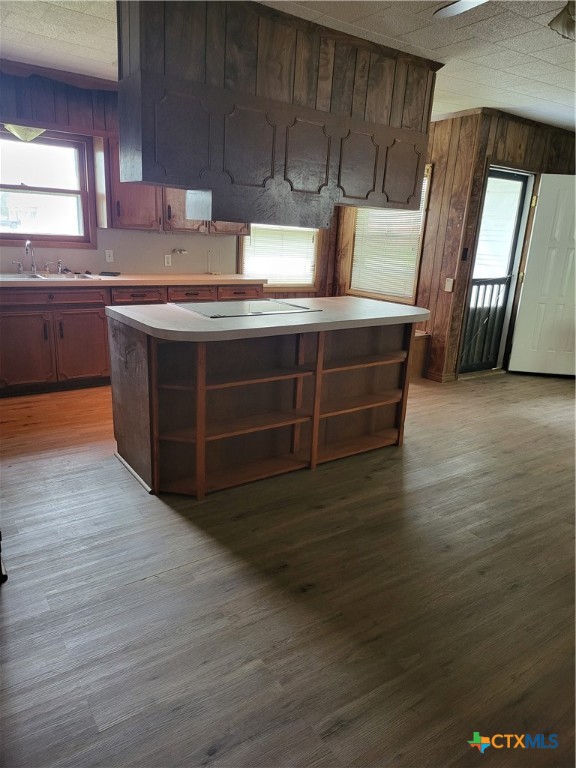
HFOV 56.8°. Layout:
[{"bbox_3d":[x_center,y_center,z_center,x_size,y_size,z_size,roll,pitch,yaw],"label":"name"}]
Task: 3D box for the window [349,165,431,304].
[{"bbox_3d":[1.051,-1.596,5.728,0.090,1.367,1.087,-8,19,-33],"label":"window"}]

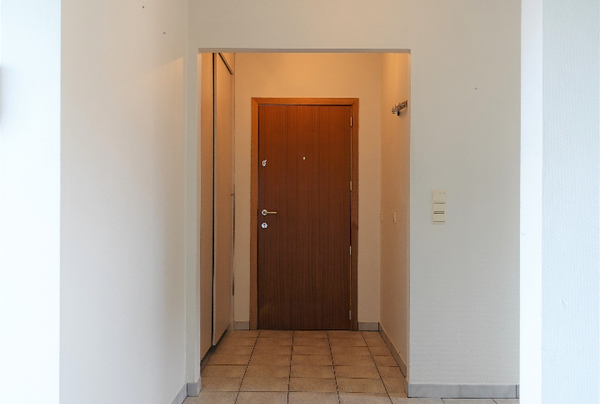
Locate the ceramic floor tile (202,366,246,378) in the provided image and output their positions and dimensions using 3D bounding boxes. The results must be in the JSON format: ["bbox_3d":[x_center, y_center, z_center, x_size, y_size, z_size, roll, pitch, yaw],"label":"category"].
[{"bbox_3d":[-0.518,1.172,4.138,0.300,0.010,0.297,0,0,0],"label":"ceramic floor tile"}]

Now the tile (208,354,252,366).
[{"bbox_3d":[-0.514,1.165,4.404,0.299,0.010,0.294,0,0,0],"label":"tile"}]

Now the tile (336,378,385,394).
[{"bbox_3d":[0.384,1.162,3.788,0.298,0.010,0.293,0,0,1],"label":"tile"}]

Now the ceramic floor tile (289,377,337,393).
[{"bbox_3d":[0.083,1.174,3.837,0.300,0.010,0.297,0,0,0],"label":"ceramic floor tile"}]

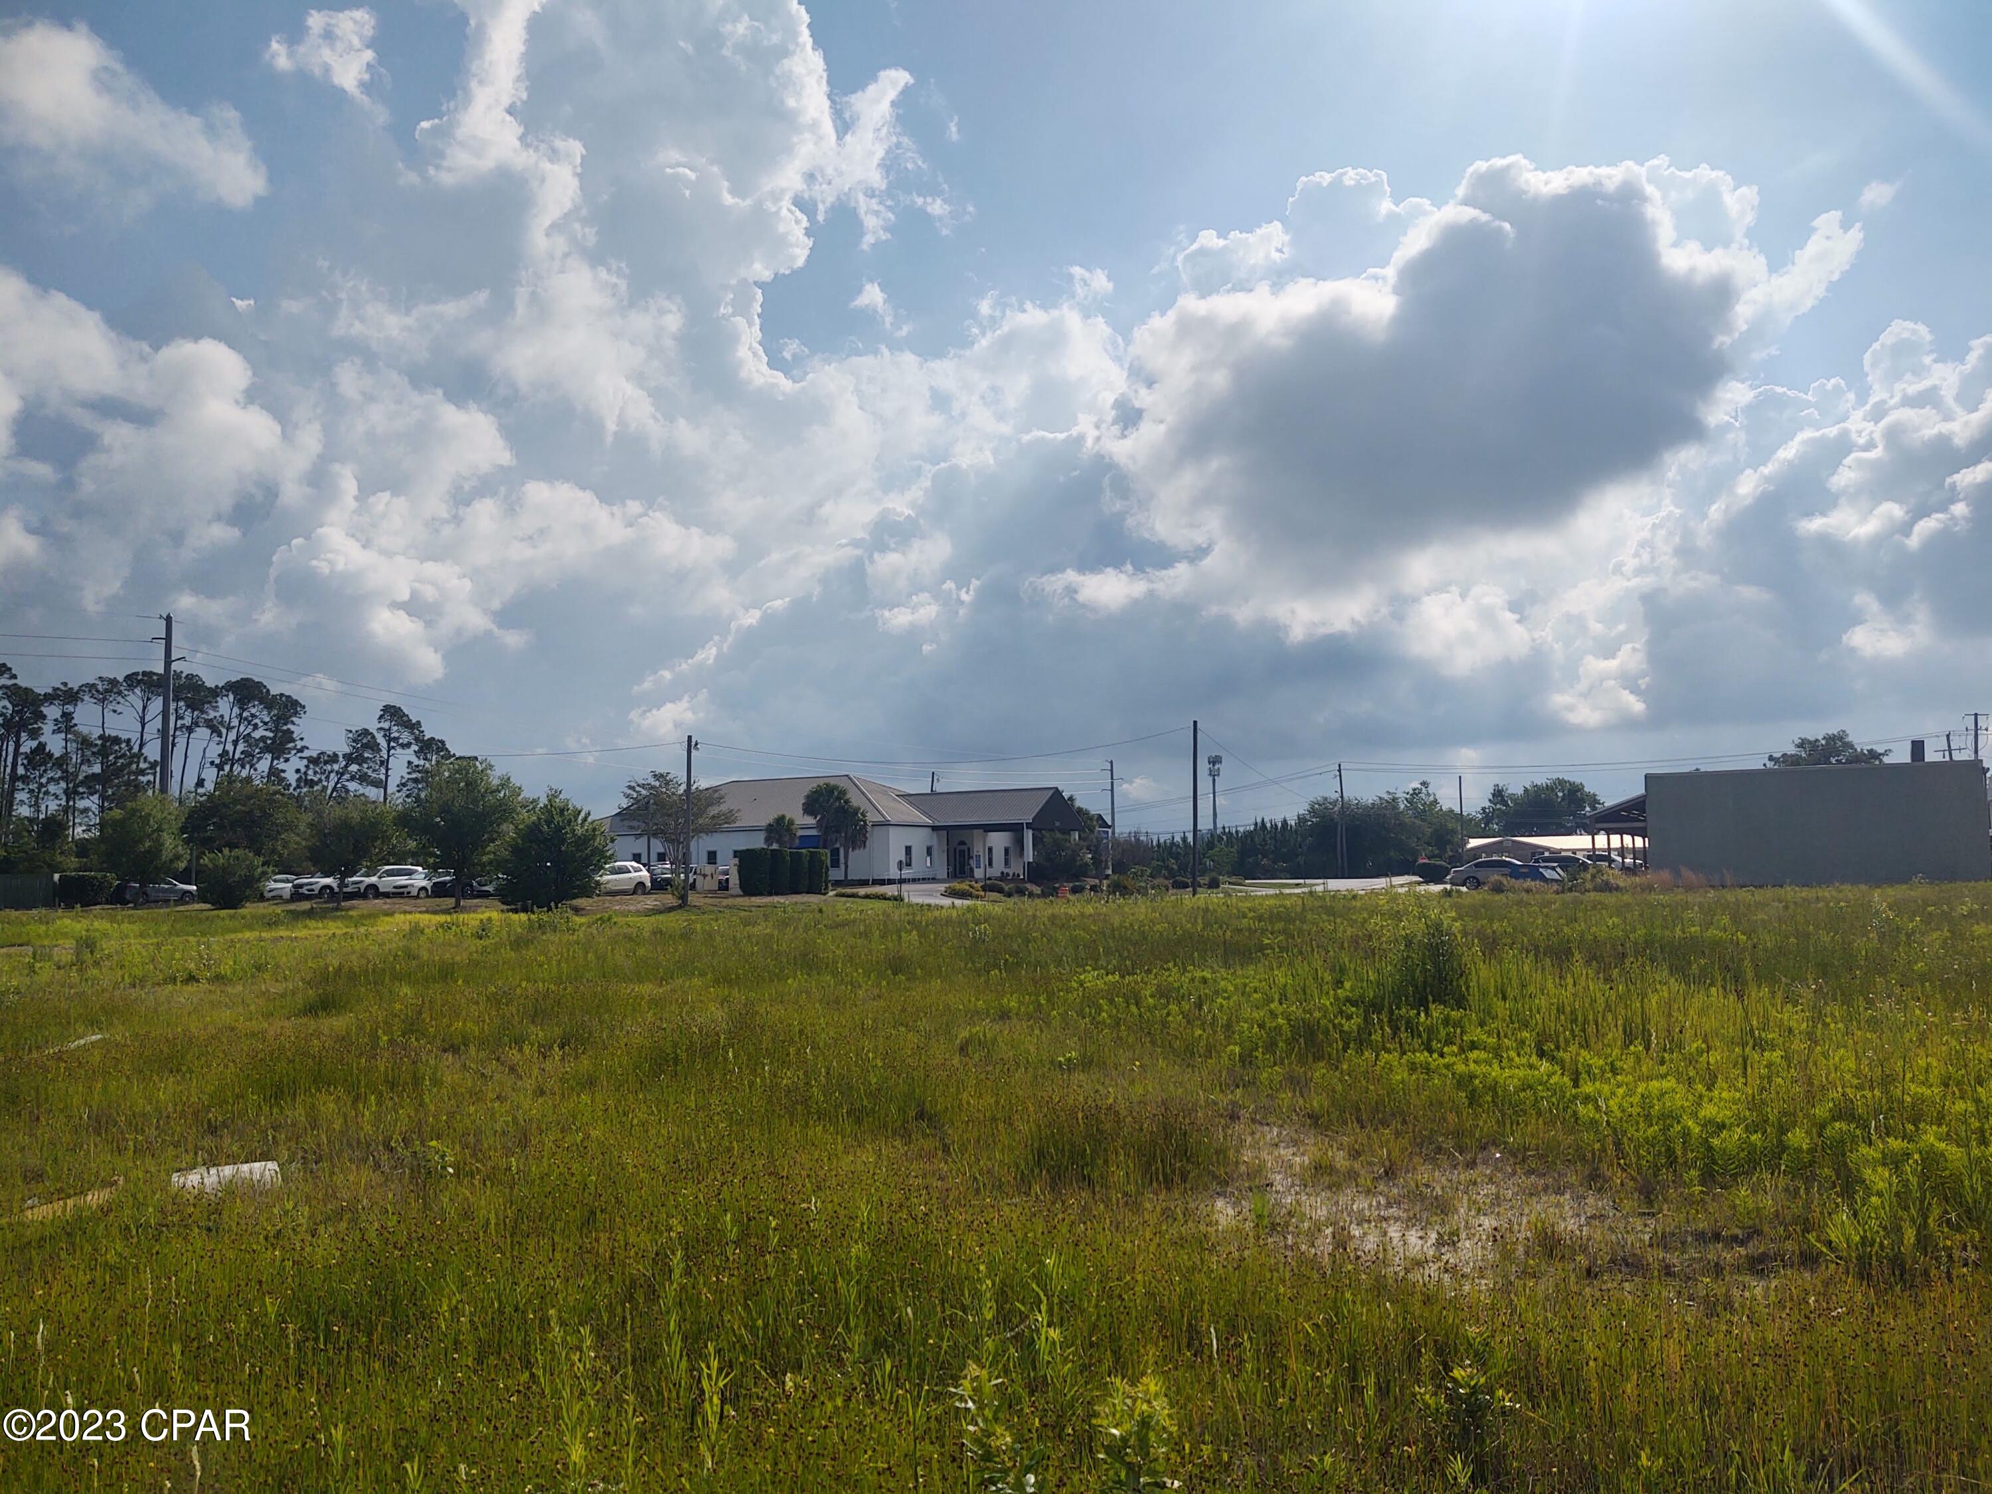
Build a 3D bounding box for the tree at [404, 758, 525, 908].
[{"bbox_3d":[-22.641,3.669,66.000,5.200,6.500,5.100,-1,-4,0],"label":"tree"}]

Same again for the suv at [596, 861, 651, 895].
[{"bbox_3d":[-20.398,6.881,81.300,1.880,1.740,4.700,-3,-5,30],"label":"suv"}]

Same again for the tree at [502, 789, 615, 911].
[{"bbox_3d":[-18.173,4.231,64.000,4.800,5.000,4.700,-1,-4,0],"label":"tree"}]

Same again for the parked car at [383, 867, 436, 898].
[{"bbox_3d":[-30.019,7.269,82.000,1.780,1.460,4.500,-3,-5,27],"label":"parked car"}]

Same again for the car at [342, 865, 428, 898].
[{"bbox_3d":[-32.154,7.145,82.000,1.850,1.720,4.650,-3,-5,28],"label":"car"}]

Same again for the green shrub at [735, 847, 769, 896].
[{"bbox_3d":[-12.227,6.289,78.000,1.600,2.350,1.600,-3,-5,30],"label":"green shrub"}]

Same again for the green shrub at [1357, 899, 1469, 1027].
[{"bbox_3d":[3.919,2.040,14.600,1.030,1.220,1.000,-1,-4,0],"label":"green shrub"}]

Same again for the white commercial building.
[{"bbox_3d":[-10.932,6.264,118.000,37.000,8.100,17.500,-3,-5,32],"label":"white commercial building"}]

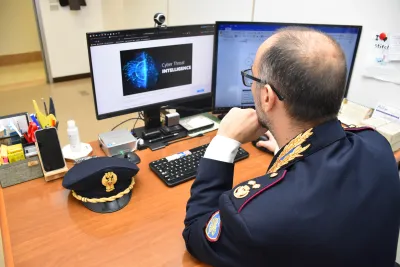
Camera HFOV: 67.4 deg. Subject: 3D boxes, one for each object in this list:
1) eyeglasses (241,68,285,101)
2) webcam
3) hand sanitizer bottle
[{"bbox_3d":[0.191,-0.118,0.698,0.144,0.048,0.144,-10,24,-30],"label":"eyeglasses"},{"bbox_3d":[-0.145,-0.422,1.125,0.047,0.055,0.050,-16,32,-33],"label":"webcam"},{"bbox_3d":[-0.485,0.011,1.157,0.041,0.125,0.041,-9,29,-23],"label":"hand sanitizer bottle"}]

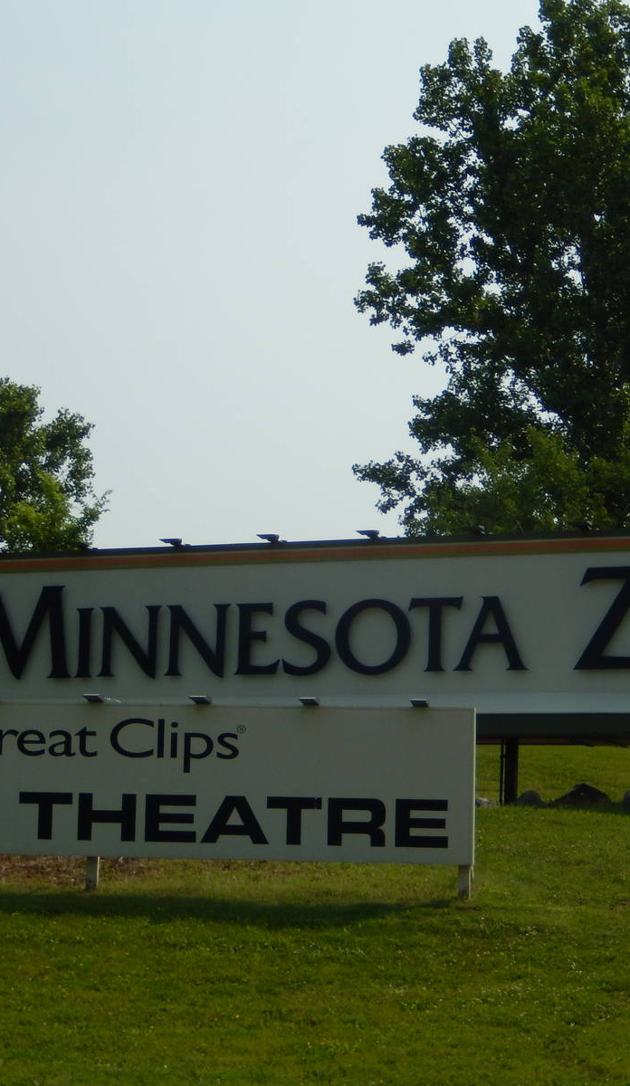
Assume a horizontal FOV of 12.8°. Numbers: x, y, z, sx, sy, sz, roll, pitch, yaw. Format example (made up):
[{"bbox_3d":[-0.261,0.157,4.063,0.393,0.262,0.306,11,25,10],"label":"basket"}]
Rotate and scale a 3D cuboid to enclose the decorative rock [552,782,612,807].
[{"bbox_3d":[3.379,3.193,35.400,0.630,0.320,0.480,-2,-8,28],"label":"decorative rock"}]

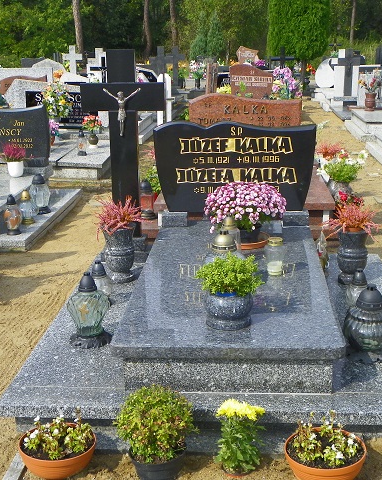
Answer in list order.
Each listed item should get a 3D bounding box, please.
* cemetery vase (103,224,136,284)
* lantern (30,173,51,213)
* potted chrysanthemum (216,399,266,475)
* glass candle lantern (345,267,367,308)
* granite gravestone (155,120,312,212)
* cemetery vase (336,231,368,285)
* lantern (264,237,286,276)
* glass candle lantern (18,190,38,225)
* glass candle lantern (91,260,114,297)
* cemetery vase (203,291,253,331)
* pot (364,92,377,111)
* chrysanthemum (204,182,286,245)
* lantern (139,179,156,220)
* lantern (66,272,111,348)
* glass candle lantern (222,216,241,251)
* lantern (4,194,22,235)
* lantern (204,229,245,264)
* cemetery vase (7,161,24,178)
[{"bbox_3d":[-0.408,0.072,4.355,0.190,0.330,0.190,0,17,4],"label":"cemetery vase"},{"bbox_3d":[-1.336,-0.419,6.562,0.186,0.347,0.186,0,16,5],"label":"lantern"},{"bbox_3d":[0.183,0.723,2.740,0.180,0.285,0.175,0,16,5],"label":"potted chrysanthemum"},{"bbox_3d":[0.863,0.265,3.800,0.122,0.232,0.122,0,17,4],"label":"glass candle lantern"},{"bbox_3d":[0.271,-0.453,4.579,0.980,0.546,0.090,0,16,5],"label":"granite gravestone"},{"bbox_3d":[0.929,0.090,4.250,0.177,0.312,0.177,0,17,4],"label":"cemetery vase"},{"bbox_3d":[0.451,0.086,3.920,0.110,0.190,0.110,0,17,4],"label":"lantern"},{"bbox_3d":[-1.329,-0.271,5.999,0.159,0.258,0.159,0,16,4],"label":"glass candle lantern"},{"bbox_3d":[-0.505,0.227,4.082,0.145,0.228,0.145,0,16,4],"label":"glass candle lantern"},{"bbox_3d":[0.173,0.298,3.320,0.212,0.150,0.212,0,17,4],"label":"cemetery vase"},{"bbox_3d":[2.843,-2.185,11.686,0.198,0.262,0.198,0,16,4],"label":"pot"},{"bbox_3d":[0.311,-0.149,4.226,0.460,0.355,0.430,0,16,5],"label":"chrysanthemum"},{"bbox_3d":[-0.356,-0.332,5.962,0.142,0.310,0.142,0,16,4],"label":"lantern"},{"bbox_3d":[-0.492,0.321,3.545,0.216,0.342,0.216,0,16,5],"label":"lantern"},{"bbox_3d":[0.220,-0.029,4.151,0.130,0.207,0.130,0,16,4],"label":"glass candle lantern"},{"bbox_3d":[-1.374,-0.200,5.720,0.138,0.300,0.138,0,17,4],"label":"lantern"},{"bbox_3d":[0.167,0.088,3.583,0.203,0.287,0.203,0,16,5],"label":"lantern"},{"bbox_3d":[-1.623,-0.656,6.854,0.149,0.136,0.149,0,16,4],"label":"cemetery vase"}]

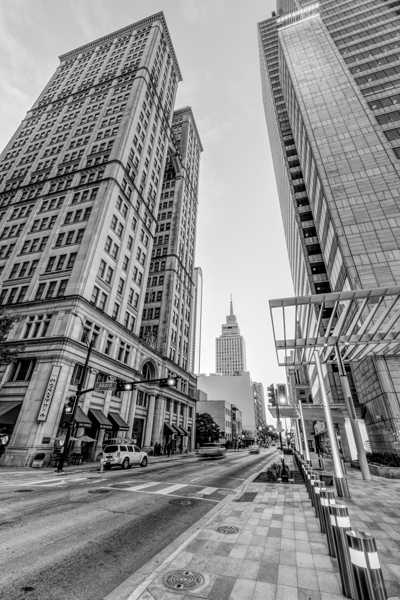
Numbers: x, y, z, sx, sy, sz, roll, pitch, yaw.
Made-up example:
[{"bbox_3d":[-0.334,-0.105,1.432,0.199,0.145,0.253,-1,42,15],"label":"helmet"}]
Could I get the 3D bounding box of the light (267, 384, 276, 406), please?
[{"bbox_3d":[4.280,5.747,15.043,0.450,1.200,0.420,-7,-30,16],"label":"light"}]

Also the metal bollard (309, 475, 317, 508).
[{"bbox_3d":[4.188,6.970,9.260,0.265,1.030,0.265,-7,-30,16],"label":"metal bollard"}]

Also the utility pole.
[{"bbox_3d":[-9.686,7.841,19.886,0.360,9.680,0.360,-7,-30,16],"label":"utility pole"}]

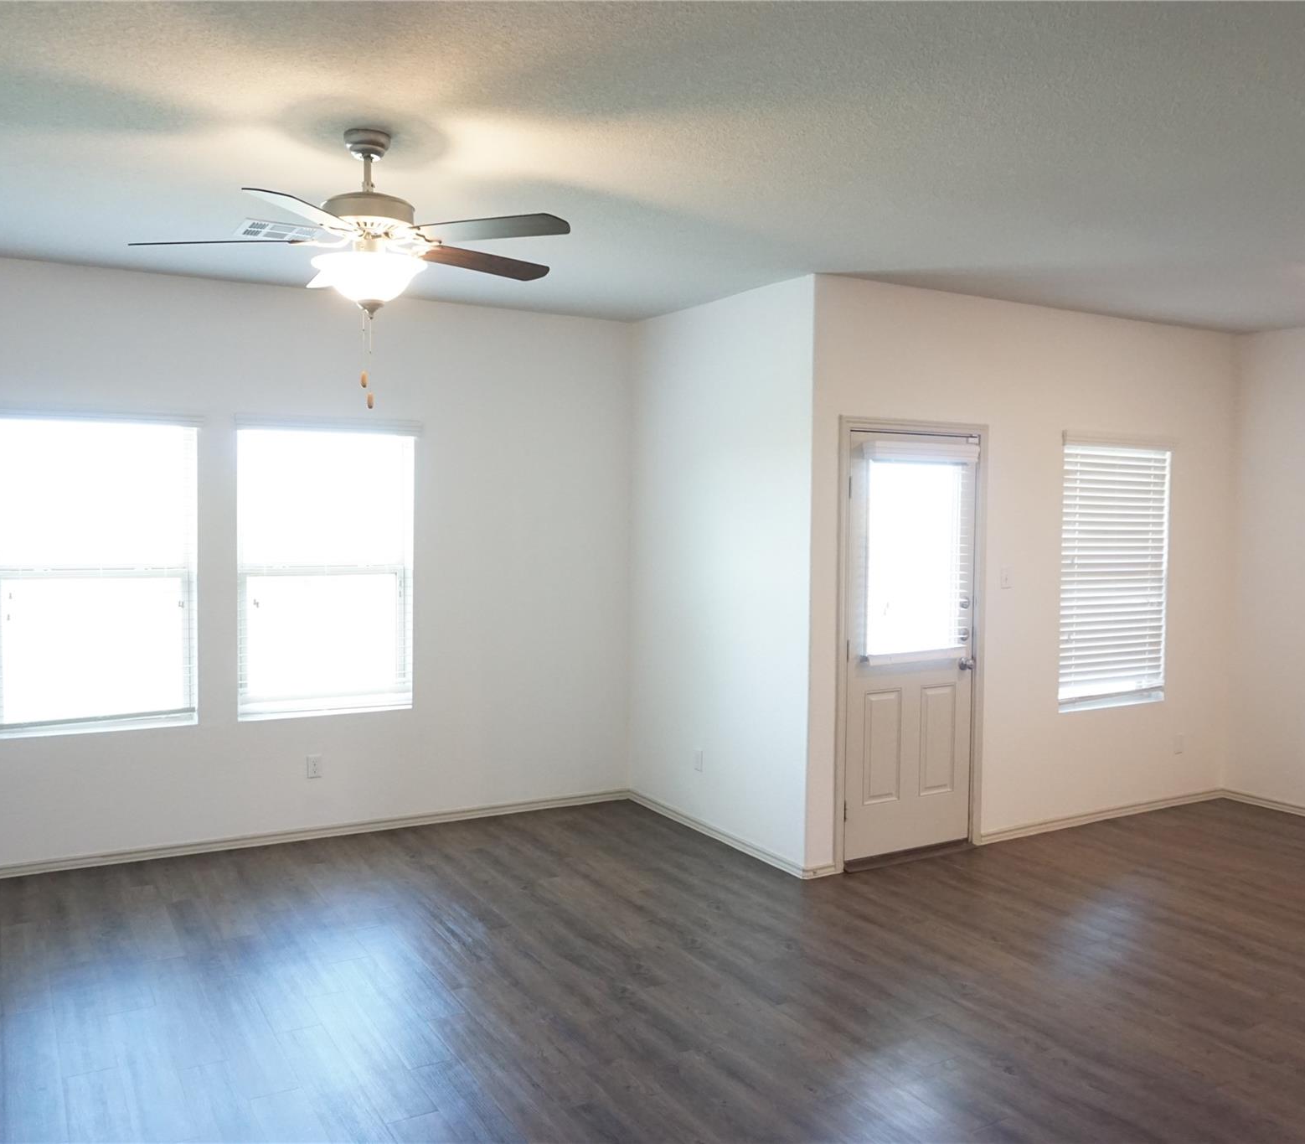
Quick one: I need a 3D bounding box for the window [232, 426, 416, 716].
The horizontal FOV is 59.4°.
[{"bbox_3d":[-1.628,-0.015,5.748,0.895,1.435,0.070,-1,4,-30],"label":"window"}]

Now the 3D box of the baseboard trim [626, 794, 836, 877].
[{"bbox_3d":[0.353,1.331,6.015,0.188,0.060,1.679,-1,4,-30],"label":"baseboard trim"}]

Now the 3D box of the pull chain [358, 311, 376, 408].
[{"bbox_3d":[-0.820,-0.615,3.287,0.045,0.287,0.035,0,3,-14],"label":"pull chain"}]

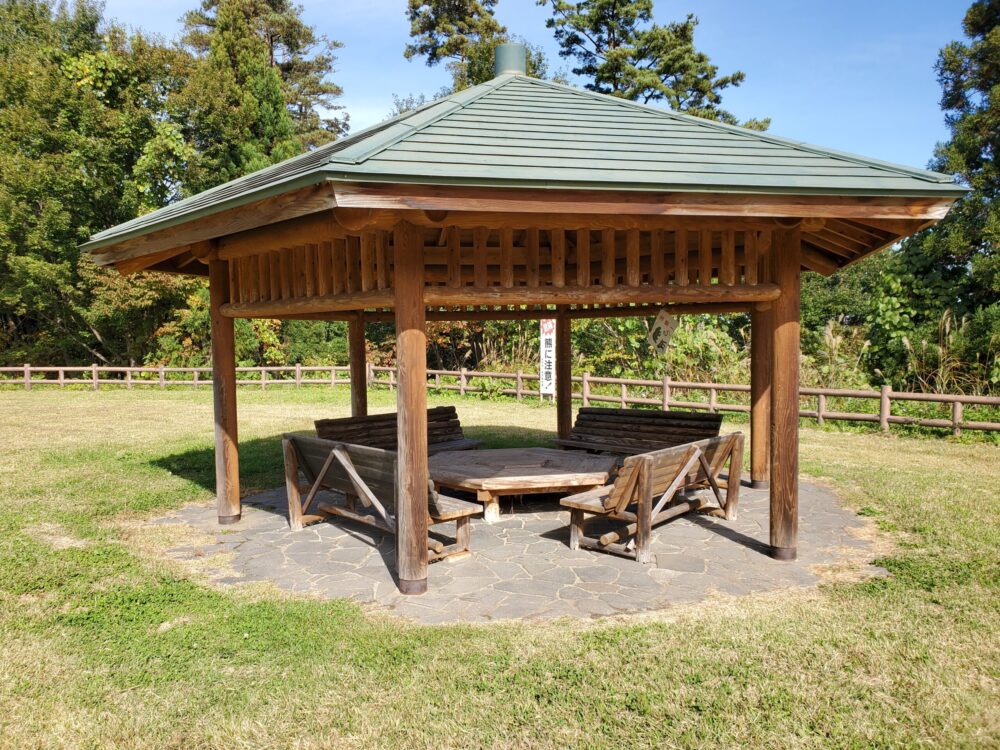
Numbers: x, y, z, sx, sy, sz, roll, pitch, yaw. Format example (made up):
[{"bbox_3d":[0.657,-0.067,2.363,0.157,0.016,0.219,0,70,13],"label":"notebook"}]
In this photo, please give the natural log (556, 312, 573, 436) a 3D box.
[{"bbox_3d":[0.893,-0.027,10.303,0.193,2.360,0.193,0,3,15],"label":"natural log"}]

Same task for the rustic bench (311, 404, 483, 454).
[{"bbox_3d":[-1.099,0.838,8.685,0.727,0.782,1.928,1,3,40],"label":"rustic bench"}]

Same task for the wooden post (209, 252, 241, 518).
[{"bbox_3d":[-2.465,0.137,6.724,0.193,2.370,0.193,-1,3,-20],"label":"wooden post"}]

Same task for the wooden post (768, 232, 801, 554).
[{"bbox_3d":[2.080,0.149,5.466,0.199,2.370,0.199,0,3,21],"label":"wooden post"}]

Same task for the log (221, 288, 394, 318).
[{"bbox_3d":[-1.566,-0.567,5.885,0.125,0.125,2.638,-4,4,-44],"label":"log"}]

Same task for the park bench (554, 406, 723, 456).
[{"bbox_3d":[1.484,0.769,8.327,0.651,0.754,1.868,-3,4,-44],"label":"park bench"}]

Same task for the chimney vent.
[{"bbox_3d":[0.105,-3.042,7.279,0.305,0.295,0.305,0,2,1],"label":"chimney vent"}]

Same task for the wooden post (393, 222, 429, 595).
[{"bbox_3d":[-0.561,0.201,4.780,0.188,2.370,0.188,-1,2,-7],"label":"wooden post"}]

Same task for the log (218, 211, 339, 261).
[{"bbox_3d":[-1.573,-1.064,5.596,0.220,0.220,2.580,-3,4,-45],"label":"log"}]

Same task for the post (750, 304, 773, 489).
[{"bbox_3d":[2.815,0.033,8.095,0.193,2.370,0.193,0,3,19],"label":"post"}]

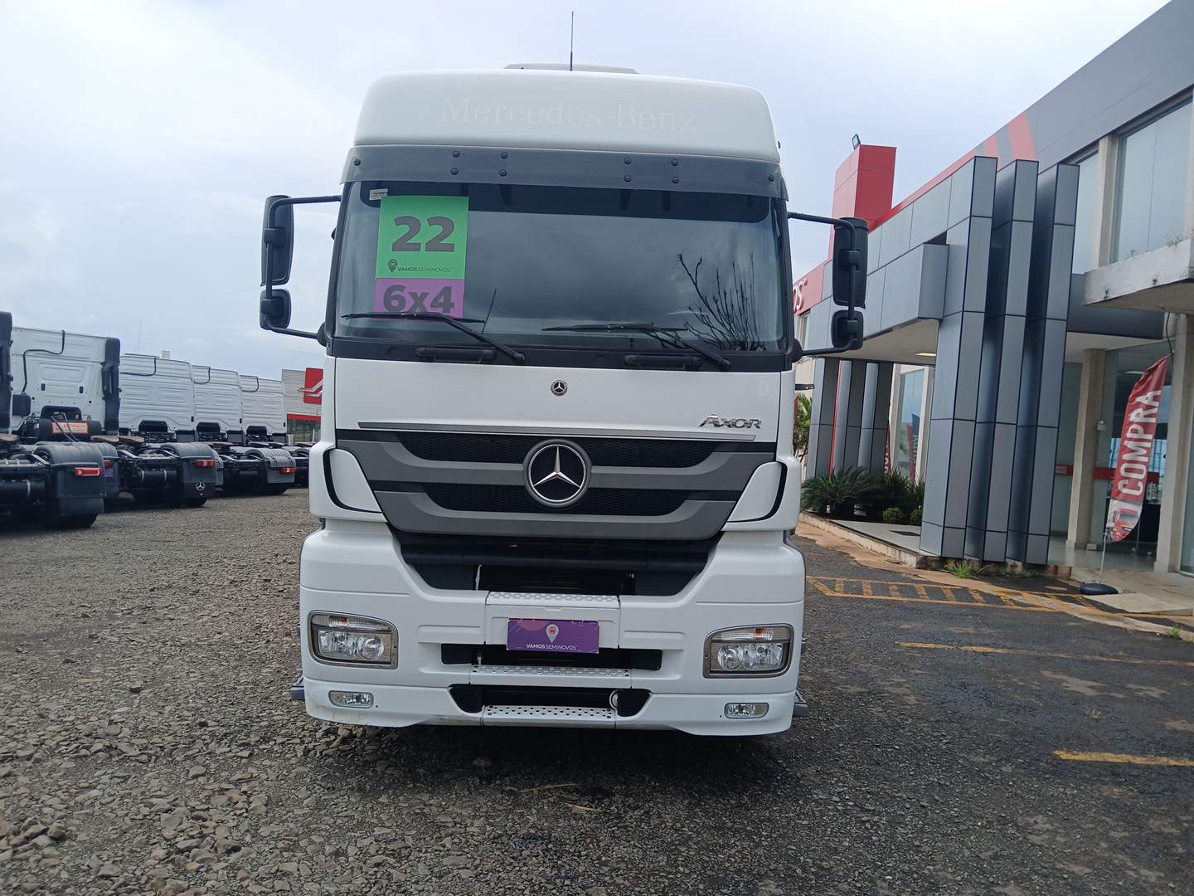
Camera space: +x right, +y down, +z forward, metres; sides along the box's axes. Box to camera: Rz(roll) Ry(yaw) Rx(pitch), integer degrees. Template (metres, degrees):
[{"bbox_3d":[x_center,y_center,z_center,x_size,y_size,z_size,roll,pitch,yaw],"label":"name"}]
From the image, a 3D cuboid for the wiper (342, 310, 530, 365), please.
[{"bbox_3d":[-0.788,-0.526,4.245,0.916,0.237,0.191,2,0,-1],"label":"wiper"}]

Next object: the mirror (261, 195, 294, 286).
[{"bbox_3d":[-1.582,-1.028,4.440,0.170,0.440,0.090,2,0,19],"label":"mirror"}]

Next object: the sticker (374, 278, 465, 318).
[{"bbox_3d":[-0.852,-0.720,4.310,0.430,0.192,0.010,1,-7,7],"label":"sticker"}]

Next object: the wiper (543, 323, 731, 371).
[{"bbox_3d":[0.188,-0.482,4.247,0.889,0.206,0.135,2,0,-1],"label":"wiper"}]

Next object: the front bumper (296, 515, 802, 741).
[{"bbox_3d":[-0.211,0.838,4.285,2.457,0.940,0.450,2,0,-1],"label":"front bumper"}]

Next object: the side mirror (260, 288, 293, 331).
[{"bbox_3d":[-1.589,-0.686,4.440,0.165,0.200,0.090,2,0,19],"label":"side mirror"}]

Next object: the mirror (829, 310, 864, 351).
[{"bbox_3d":[1.254,-0.587,4.500,0.165,0.200,0.090,2,0,-19],"label":"mirror"}]

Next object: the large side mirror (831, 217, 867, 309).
[{"bbox_3d":[1.268,-0.929,4.500,0.180,0.445,0.090,2,0,-19],"label":"large side mirror"}]

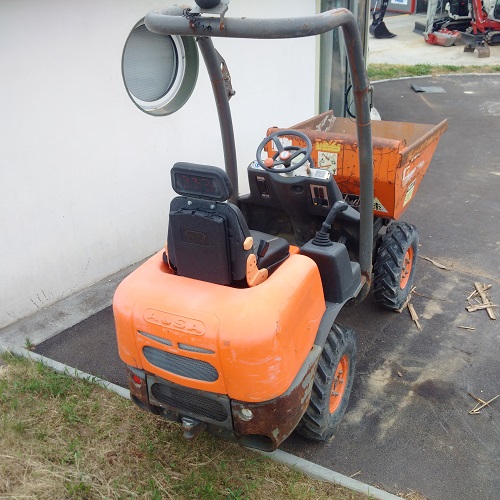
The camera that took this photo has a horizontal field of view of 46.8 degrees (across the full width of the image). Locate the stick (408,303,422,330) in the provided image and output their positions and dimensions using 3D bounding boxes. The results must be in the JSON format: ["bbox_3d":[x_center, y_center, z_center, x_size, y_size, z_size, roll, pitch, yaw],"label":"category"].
[{"bbox_3d":[1.280,0.515,4.485,0.030,0.015,0.388,-2,27,0],"label":"stick"}]

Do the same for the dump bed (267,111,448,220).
[{"bbox_3d":[0.914,-0.824,4.827,1.080,0.570,1.365,13,31,28],"label":"dump bed"}]

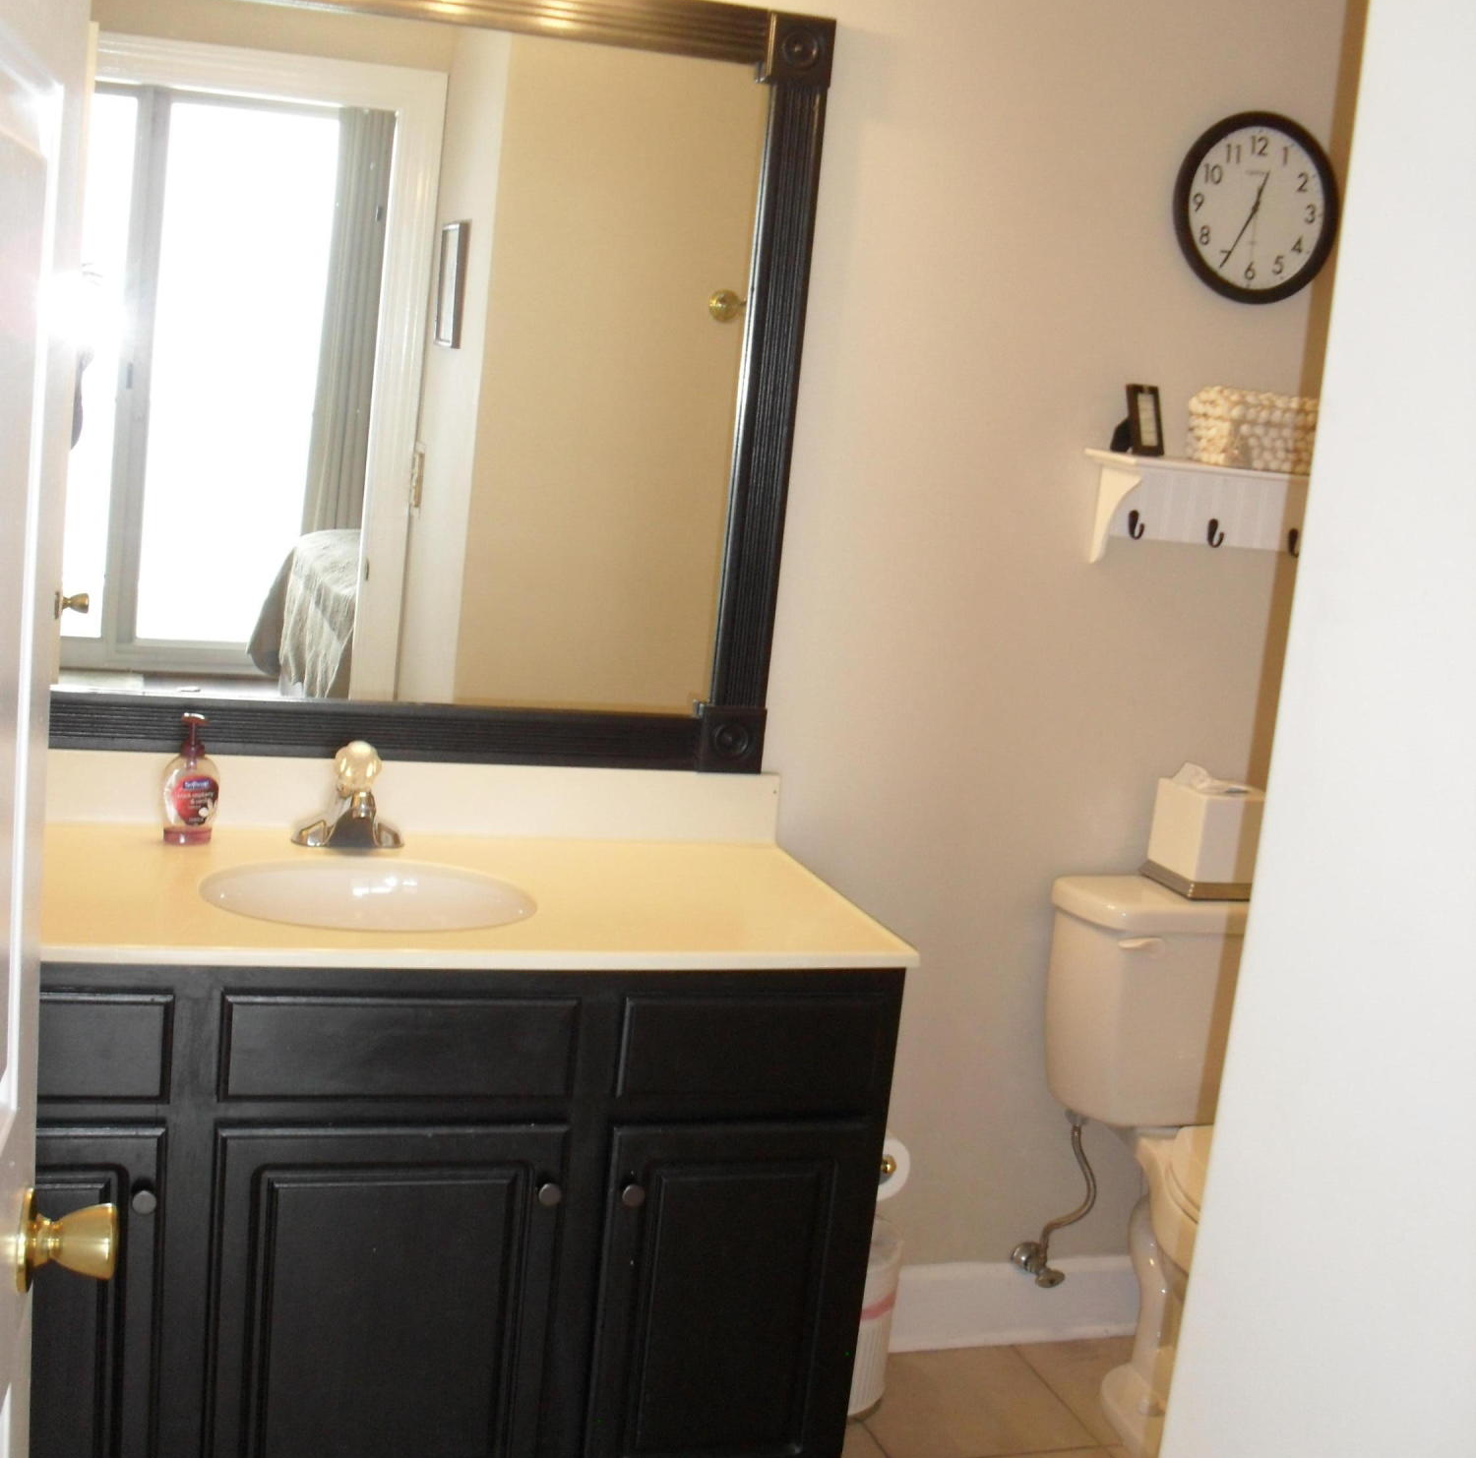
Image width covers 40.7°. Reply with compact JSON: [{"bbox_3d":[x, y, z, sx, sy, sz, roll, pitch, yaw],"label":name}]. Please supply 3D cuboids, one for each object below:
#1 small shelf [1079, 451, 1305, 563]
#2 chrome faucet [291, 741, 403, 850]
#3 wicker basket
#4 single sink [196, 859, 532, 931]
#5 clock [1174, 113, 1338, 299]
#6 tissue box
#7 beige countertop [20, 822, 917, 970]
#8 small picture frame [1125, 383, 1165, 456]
[{"bbox_3d":[0.744,-0.308,2.943,0.465,0.165,0.145,2,10,-18],"label":"small shelf"},{"bbox_3d":[-0.495,0.089,2.575,0.150,0.138,0.137,2,10,-18],"label":"chrome faucet"},{"bbox_3d":[0.790,-0.436,2.949,0.220,0.110,0.110,2,11,-18],"label":"wicker basket"},{"bbox_3d":[-0.450,0.258,2.397,0.400,0.140,0.335,2,10,-18],"label":"single sink"},{"bbox_3d":[0.756,-0.766,2.922,0.281,0.281,0.040,2,11,-18],"label":"clock"},{"bbox_3d":[0.721,0.165,3.025,0.150,0.158,0.150,2,11,-18],"label":"tissue box"},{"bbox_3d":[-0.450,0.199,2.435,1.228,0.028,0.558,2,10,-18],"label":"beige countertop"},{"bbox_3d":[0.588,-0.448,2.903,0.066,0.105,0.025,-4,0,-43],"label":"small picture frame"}]

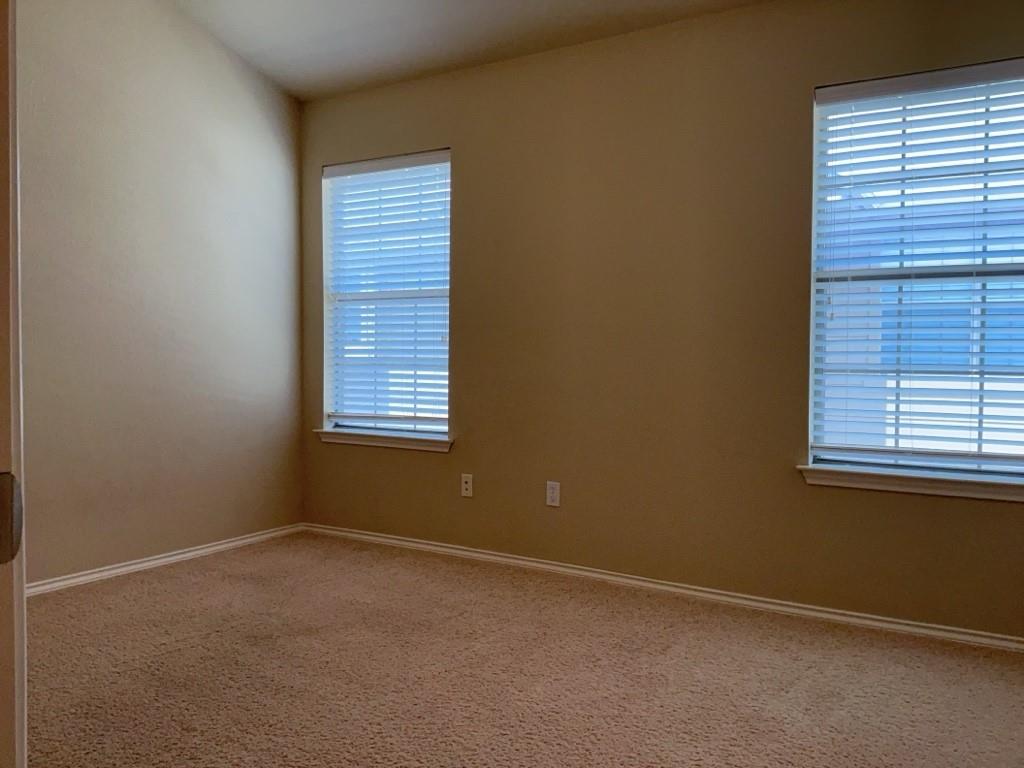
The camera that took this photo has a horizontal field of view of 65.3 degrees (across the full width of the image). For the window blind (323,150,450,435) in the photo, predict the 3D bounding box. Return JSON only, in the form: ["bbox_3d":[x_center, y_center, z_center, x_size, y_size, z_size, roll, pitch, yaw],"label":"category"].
[{"bbox_3d":[-0.682,-0.494,4.383,0.875,1.450,0.070,2,3,31],"label":"window blind"}]

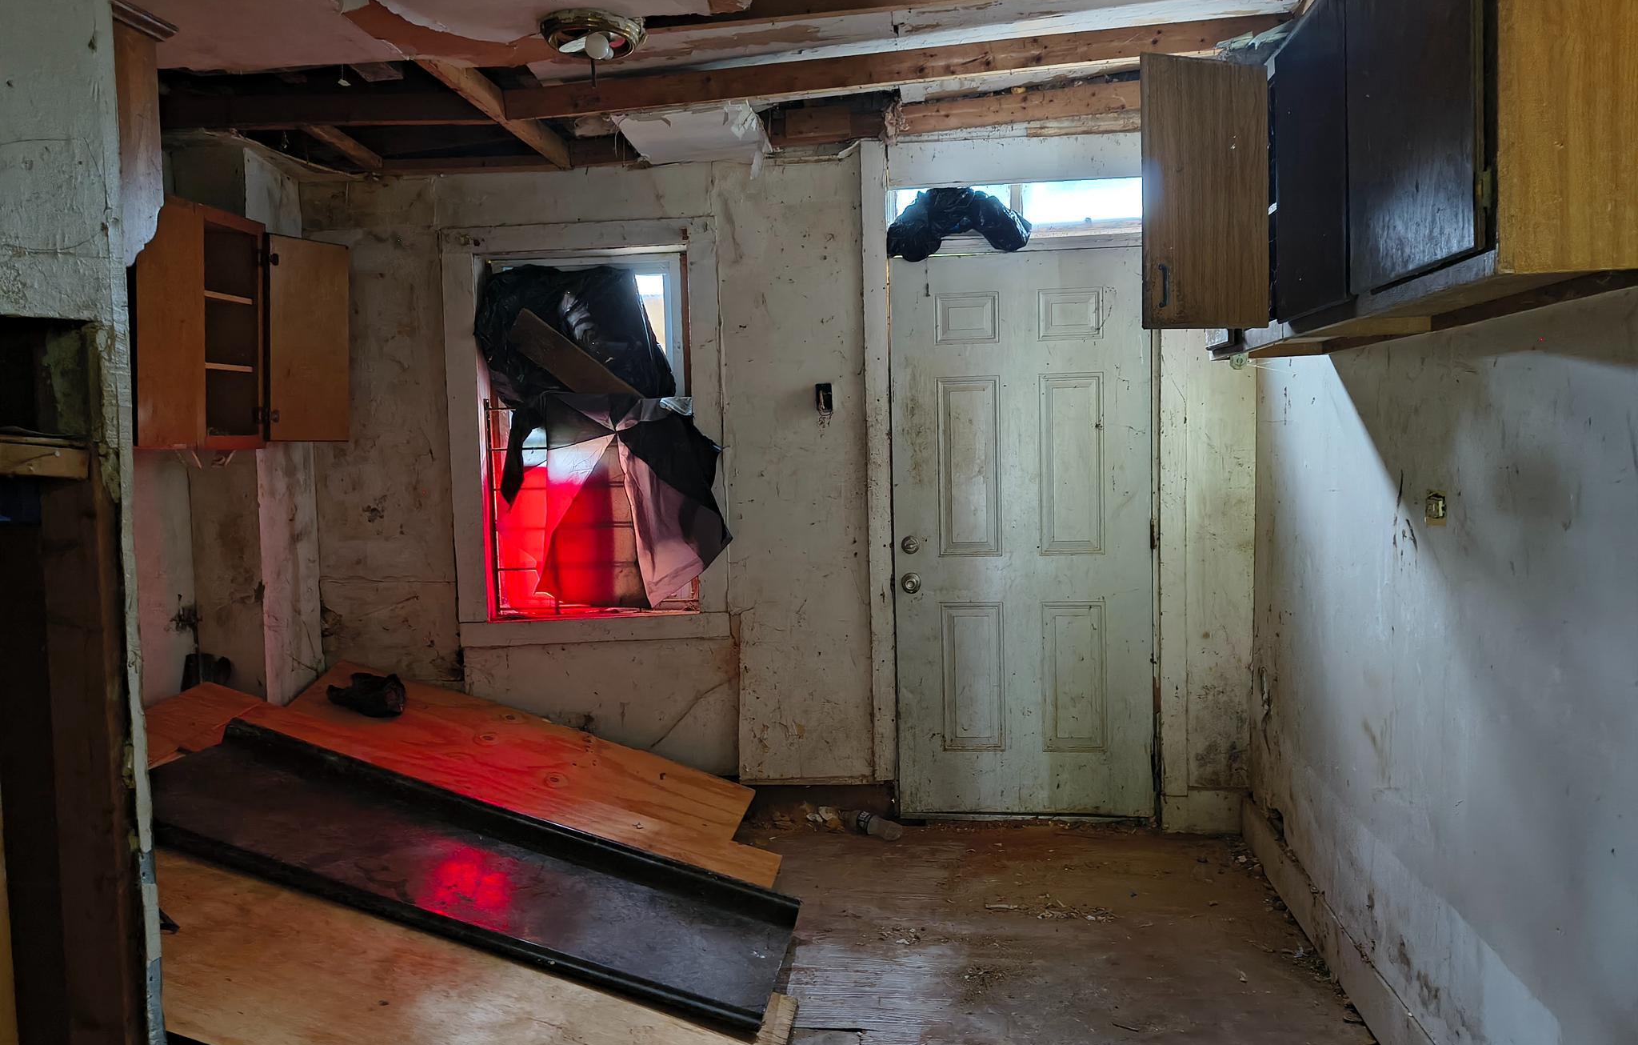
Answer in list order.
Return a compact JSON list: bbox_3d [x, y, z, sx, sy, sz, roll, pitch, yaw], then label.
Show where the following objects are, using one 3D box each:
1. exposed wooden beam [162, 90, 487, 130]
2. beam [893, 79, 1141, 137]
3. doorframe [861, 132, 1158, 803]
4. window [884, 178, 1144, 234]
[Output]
[{"bbox_3d":[-1.589,-1.328,3.823,1.140,0.095,0.042,1,5,7],"label":"exposed wooden beam"},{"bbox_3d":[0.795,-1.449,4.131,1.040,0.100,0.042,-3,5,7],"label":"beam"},{"bbox_3d":[0.693,-0.144,4.252,1.030,2.450,0.120,-1,5,7],"label":"doorframe"},{"bbox_3d":[0.708,-1.111,4.193,0.910,0.205,0.050,-1,5,7],"label":"window"}]

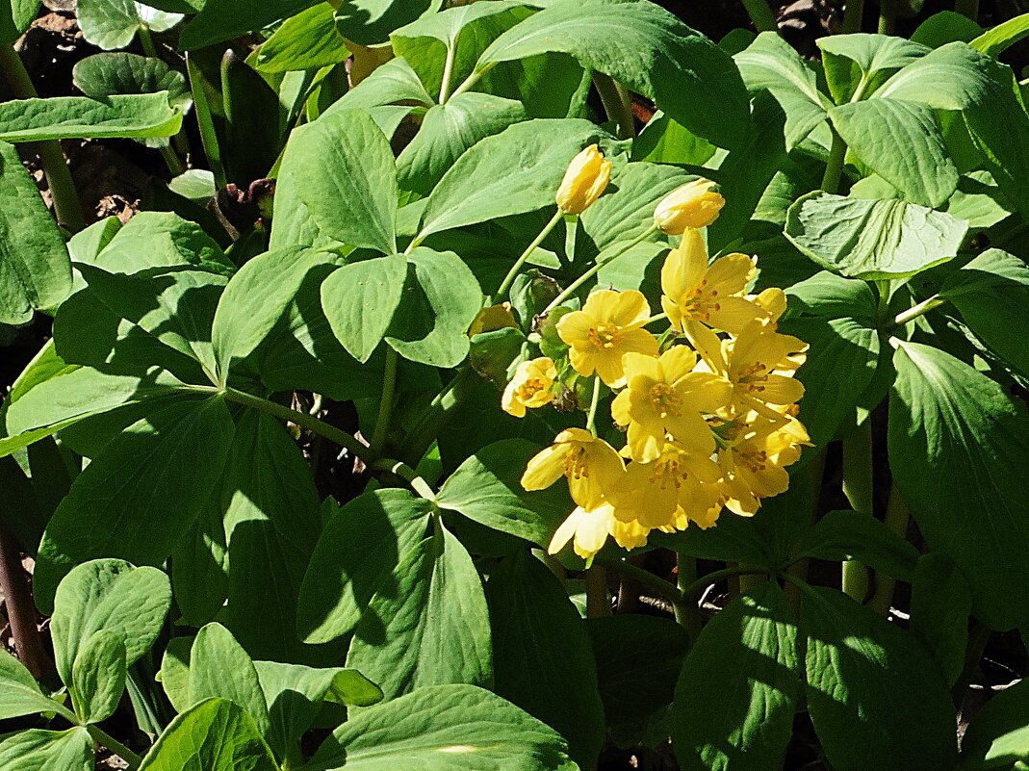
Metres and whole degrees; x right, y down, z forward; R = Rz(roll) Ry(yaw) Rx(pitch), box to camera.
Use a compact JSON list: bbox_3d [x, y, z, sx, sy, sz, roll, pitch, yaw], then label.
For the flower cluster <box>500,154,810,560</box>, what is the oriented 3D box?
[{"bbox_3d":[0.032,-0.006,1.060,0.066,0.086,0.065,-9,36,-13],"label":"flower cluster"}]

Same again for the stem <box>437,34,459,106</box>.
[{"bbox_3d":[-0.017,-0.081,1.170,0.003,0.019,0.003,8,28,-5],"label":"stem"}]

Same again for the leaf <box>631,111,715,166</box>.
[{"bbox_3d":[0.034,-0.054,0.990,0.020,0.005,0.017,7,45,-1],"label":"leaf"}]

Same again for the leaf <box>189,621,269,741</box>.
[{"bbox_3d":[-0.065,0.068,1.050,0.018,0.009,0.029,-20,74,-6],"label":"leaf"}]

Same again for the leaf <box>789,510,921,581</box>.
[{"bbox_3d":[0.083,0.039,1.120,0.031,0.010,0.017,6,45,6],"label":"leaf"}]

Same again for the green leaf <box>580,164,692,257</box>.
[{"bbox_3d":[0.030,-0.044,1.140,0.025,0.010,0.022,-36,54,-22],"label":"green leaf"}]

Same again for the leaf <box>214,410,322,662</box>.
[{"bbox_3d":[-0.050,0.031,0.925,0.022,0.008,0.052,-3,76,-1],"label":"leaf"}]

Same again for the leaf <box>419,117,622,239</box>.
[{"bbox_3d":[0.001,-0.045,1.025,0.046,0.009,0.024,-25,47,-16],"label":"leaf"}]

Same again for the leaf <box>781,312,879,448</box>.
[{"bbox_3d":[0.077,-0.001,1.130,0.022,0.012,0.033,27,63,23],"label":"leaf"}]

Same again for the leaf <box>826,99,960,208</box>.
[{"bbox_3d":[0.080,-0.049,0.970,0.031,0.009,0.018,44,58,11],"label":"leaf"}]

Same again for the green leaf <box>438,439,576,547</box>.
[{"bbox_3d":[-0.002,0.024,0.995,0.031,0.008,0.021,15,58,9],"label":"green leaf"}]

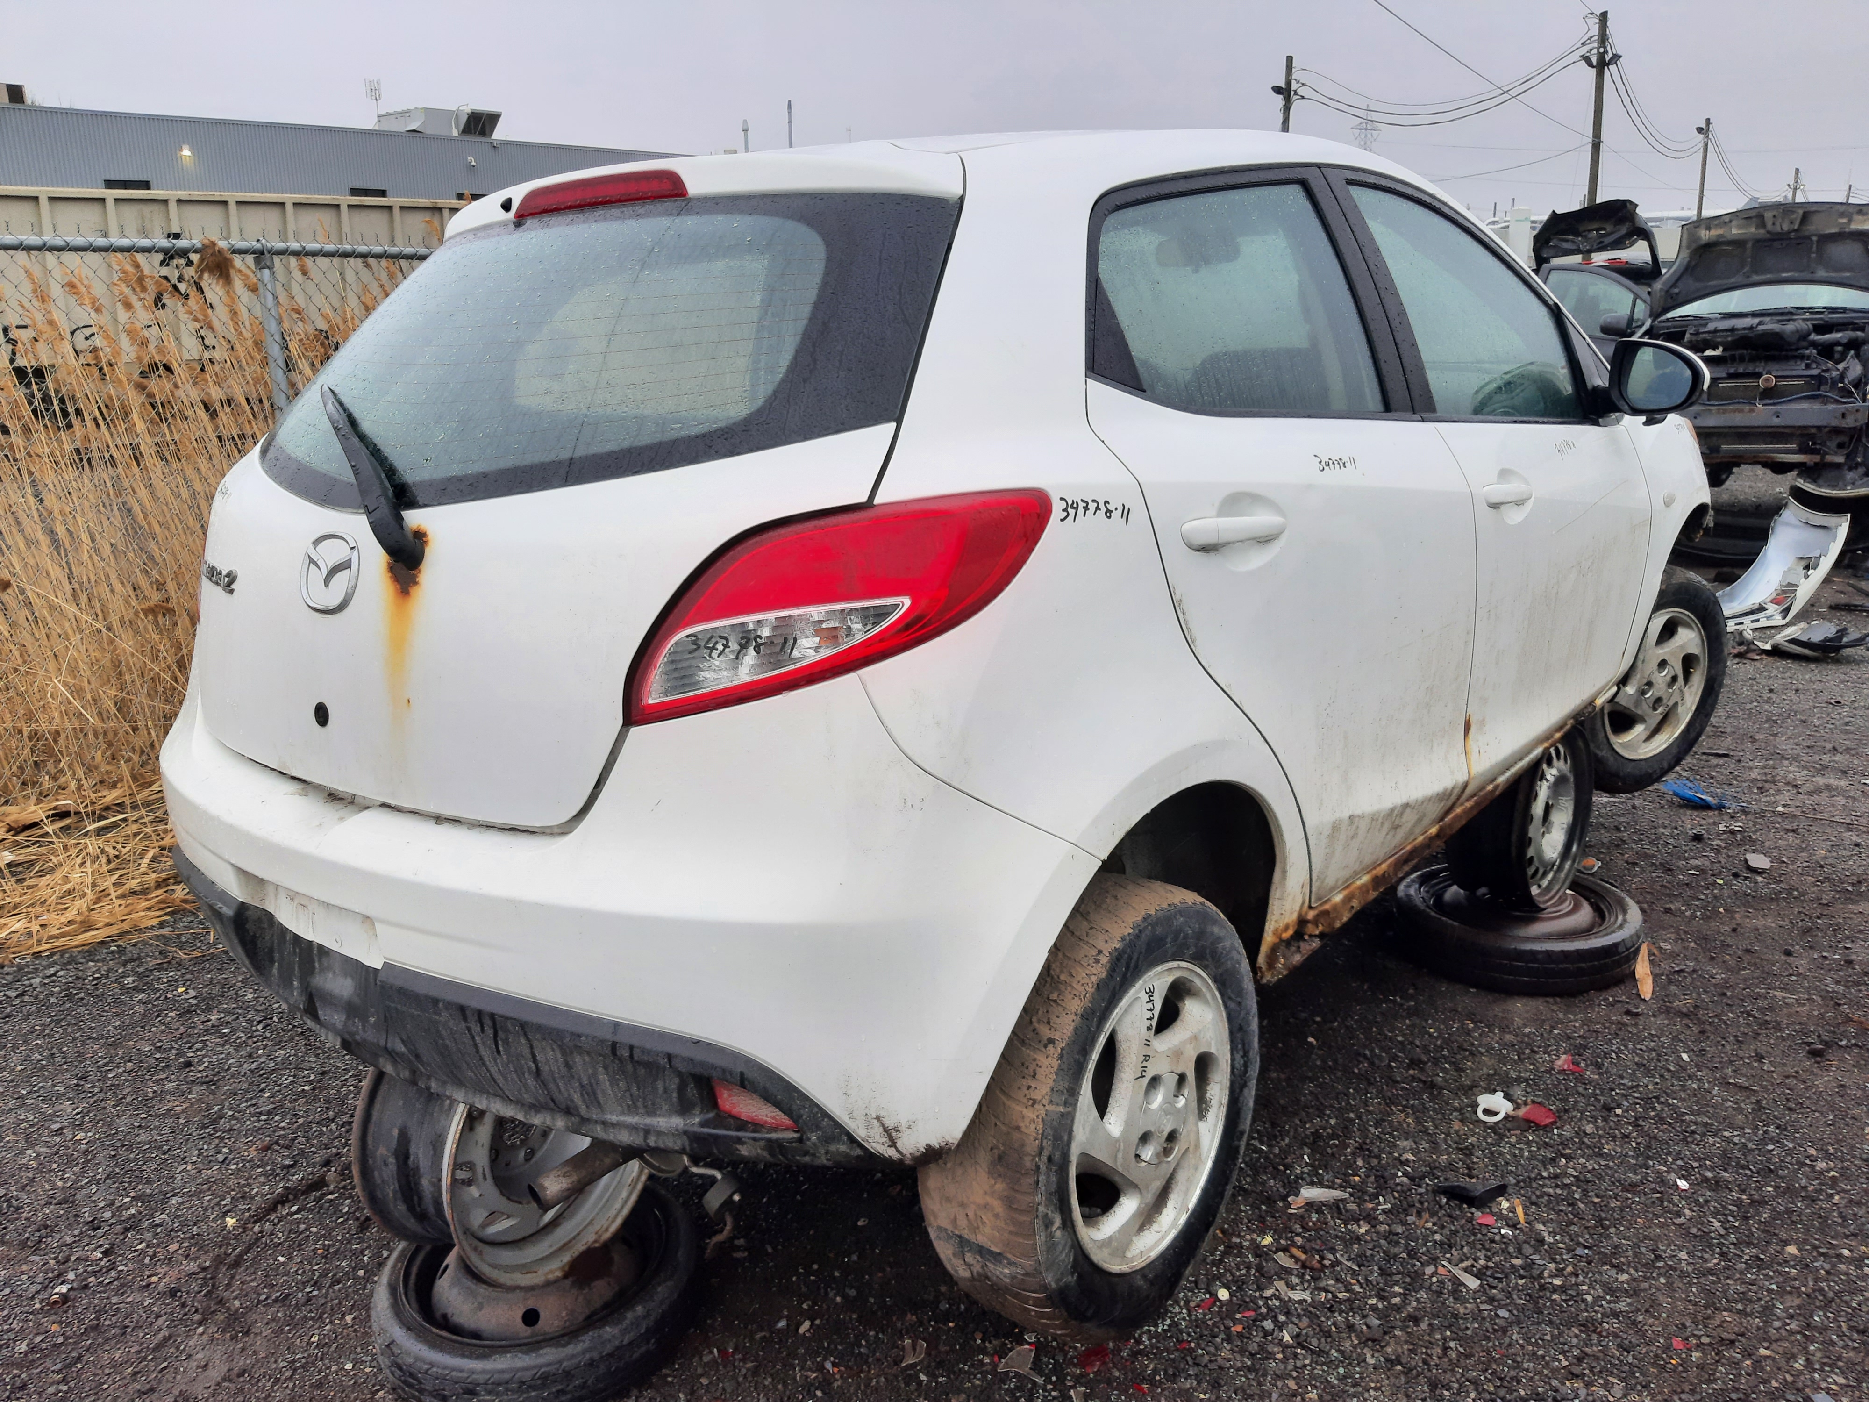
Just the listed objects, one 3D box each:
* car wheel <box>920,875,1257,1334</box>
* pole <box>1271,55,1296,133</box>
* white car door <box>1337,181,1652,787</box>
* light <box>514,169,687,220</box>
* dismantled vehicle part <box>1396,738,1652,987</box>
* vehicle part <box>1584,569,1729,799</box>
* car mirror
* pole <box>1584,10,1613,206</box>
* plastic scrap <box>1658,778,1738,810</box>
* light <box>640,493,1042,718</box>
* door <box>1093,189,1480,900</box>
[{"bbox_3d":[0.219,0.512,1.824,0.185,0.580,0.580,9,18,38],"label":"car wheel"},{"bbox_3d":[11.400,-15.400,45.400,0.350,10.000,0.350,-2,14,0],"label":"pole"},{"bbox_3d":[1.132,-0.441,2.782,0.260,1.070,1.220,9,18,39],"label":"white car door"},{"bbox_3d":[-0.458,-0.690,1.914,0.370,0.045,0.060,9,18,39],"label":"light"},{"bbox_3d":[1.302,0.328,3.135,0.530,0.490,0.530,9,18,39],"label":"dismantled vehicle part"},{"bbox_3d":[1.818,-0.057,3.673,0.580,0.580,0.185,-9,16,-26],"label":"vehicle part"},{"bbox_3d":[1.530,-0.677,2.968,0.200,0.170,0.130,9,18,39],"label":"car mirror"},{"bbox_3d":[18.000,-13.700,38.500,0.380,9.500,0.380,-2,14,0],"label":"pole"},{"bbox_3d":[2.292,0.260,4.193,0.150,0.050,0.210,-10,16,-30],"label":"plastic scrap"},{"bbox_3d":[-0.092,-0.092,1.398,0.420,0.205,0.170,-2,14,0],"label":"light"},{"bbox_3d":[0.487,-0.234,2.027,0.260,1.070,1.080,9,18,39],"label":"door"}]

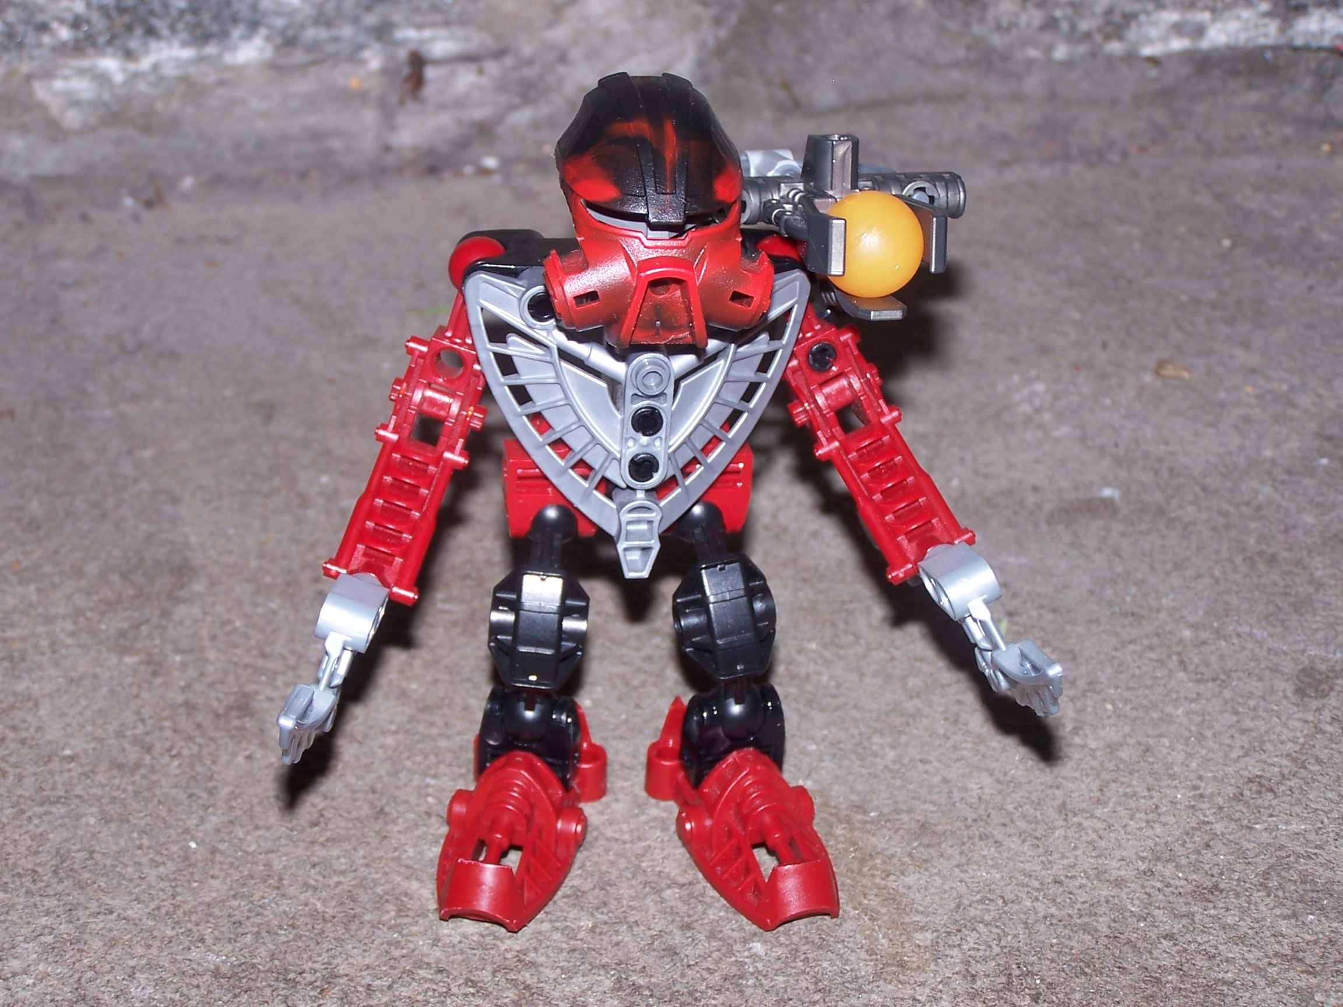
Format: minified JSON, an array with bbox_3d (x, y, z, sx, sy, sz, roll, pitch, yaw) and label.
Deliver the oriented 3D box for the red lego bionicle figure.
[{"bbox_3d":[0.000,-0.006,0.472,0.123,0.137,0.086,0,27,0],"label":"red lego bionicle figure"}]

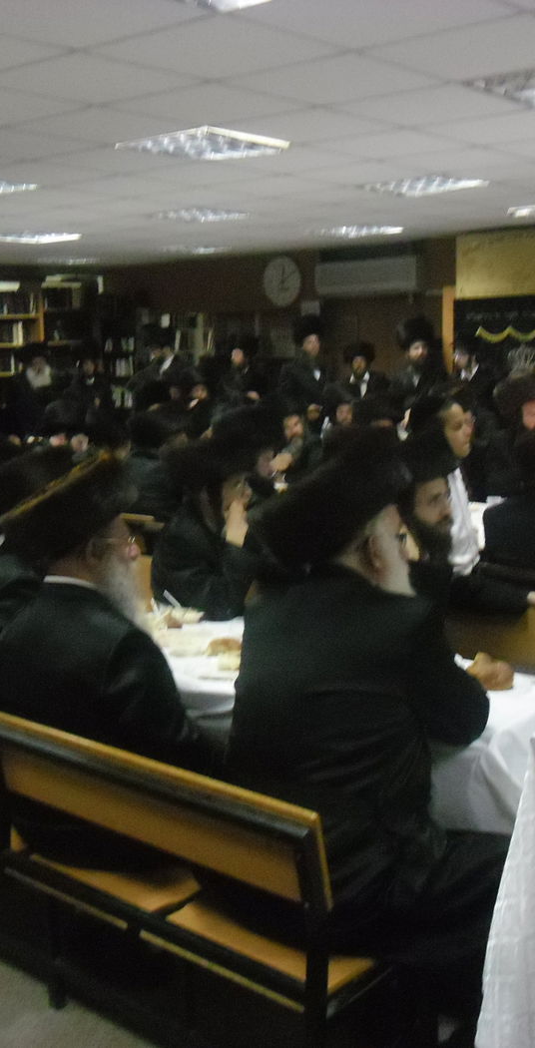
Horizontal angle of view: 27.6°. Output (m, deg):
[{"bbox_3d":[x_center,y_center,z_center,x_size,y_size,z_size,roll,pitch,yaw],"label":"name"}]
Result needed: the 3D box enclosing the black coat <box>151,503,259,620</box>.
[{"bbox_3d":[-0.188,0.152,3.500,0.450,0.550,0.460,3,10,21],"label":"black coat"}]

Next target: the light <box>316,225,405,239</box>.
[{"bbox_3d":[0.756,-2.397,8.827,0.580,0.070,0.580,8,13,40],"label":"light"}]

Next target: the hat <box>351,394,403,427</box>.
[{"bbox_3d":[0.658,-0.674,6.500,0.310,0.190,0.310,-1,10,0],"label":"hat"}]

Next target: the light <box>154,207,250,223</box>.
[{"bbox_3d":[-0.454,-2.130,7.500,0.600,0.080,0.600,8,13,41],"label":"light"}]

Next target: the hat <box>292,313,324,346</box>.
[{"bbox_3d":[0.364,-1.725,9.700,0.310,0.190,0.320,-4,-2,0],"label":"hat"}]

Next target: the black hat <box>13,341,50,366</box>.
[{"bbox_3d":[-2.082,-1.495,9.600,0.330,0.190,0.340,-3,10,-12],"label":"black hat"}]

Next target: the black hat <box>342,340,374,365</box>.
[{"bbox_3d":[0.790,-1.499,9.500,0.280,0.200,0.280,-1,10,0],"label":"black hat"}]

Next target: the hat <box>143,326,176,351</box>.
[{"bbox_3d":[-1.006,-1.742,10.200,0.310,0.190,0.330,-1,9,0],"label":"hat"}]

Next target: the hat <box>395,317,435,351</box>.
[{"bbox_3d":[1.235,-1.590,9.100,0.340,0.200,0.340,-1,-2,-3],"label":"hat"}]

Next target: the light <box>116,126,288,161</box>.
[{"bbox_3d":[-0.284,-1.722,4.934,0.600,0.080,0.600,7,12,40],"label":"light"}]

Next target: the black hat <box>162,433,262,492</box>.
[{"bbox_3d":[-0.185,-0.207,3.650,0.330,0.170,0.330,-9,9,2],"label":"black hat"}]

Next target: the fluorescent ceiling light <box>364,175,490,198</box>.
[{"bbox_3d":[0.925,-1.970,6.323,0.580,0.070,0.580,8,13,40],"label":"fluorescent ceiling light"}]

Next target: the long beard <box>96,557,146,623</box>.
[{"bbox_3d":[-0.348,0.159,2.580,0.130,0.180,0.140,-5,10,-24],"label":"long beard"}]

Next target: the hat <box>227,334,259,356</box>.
[{"bbox_3d":[-0.232,-1.697,10.300,0.310,0.200,0.310,-1,10,0],"label":"hat"}]

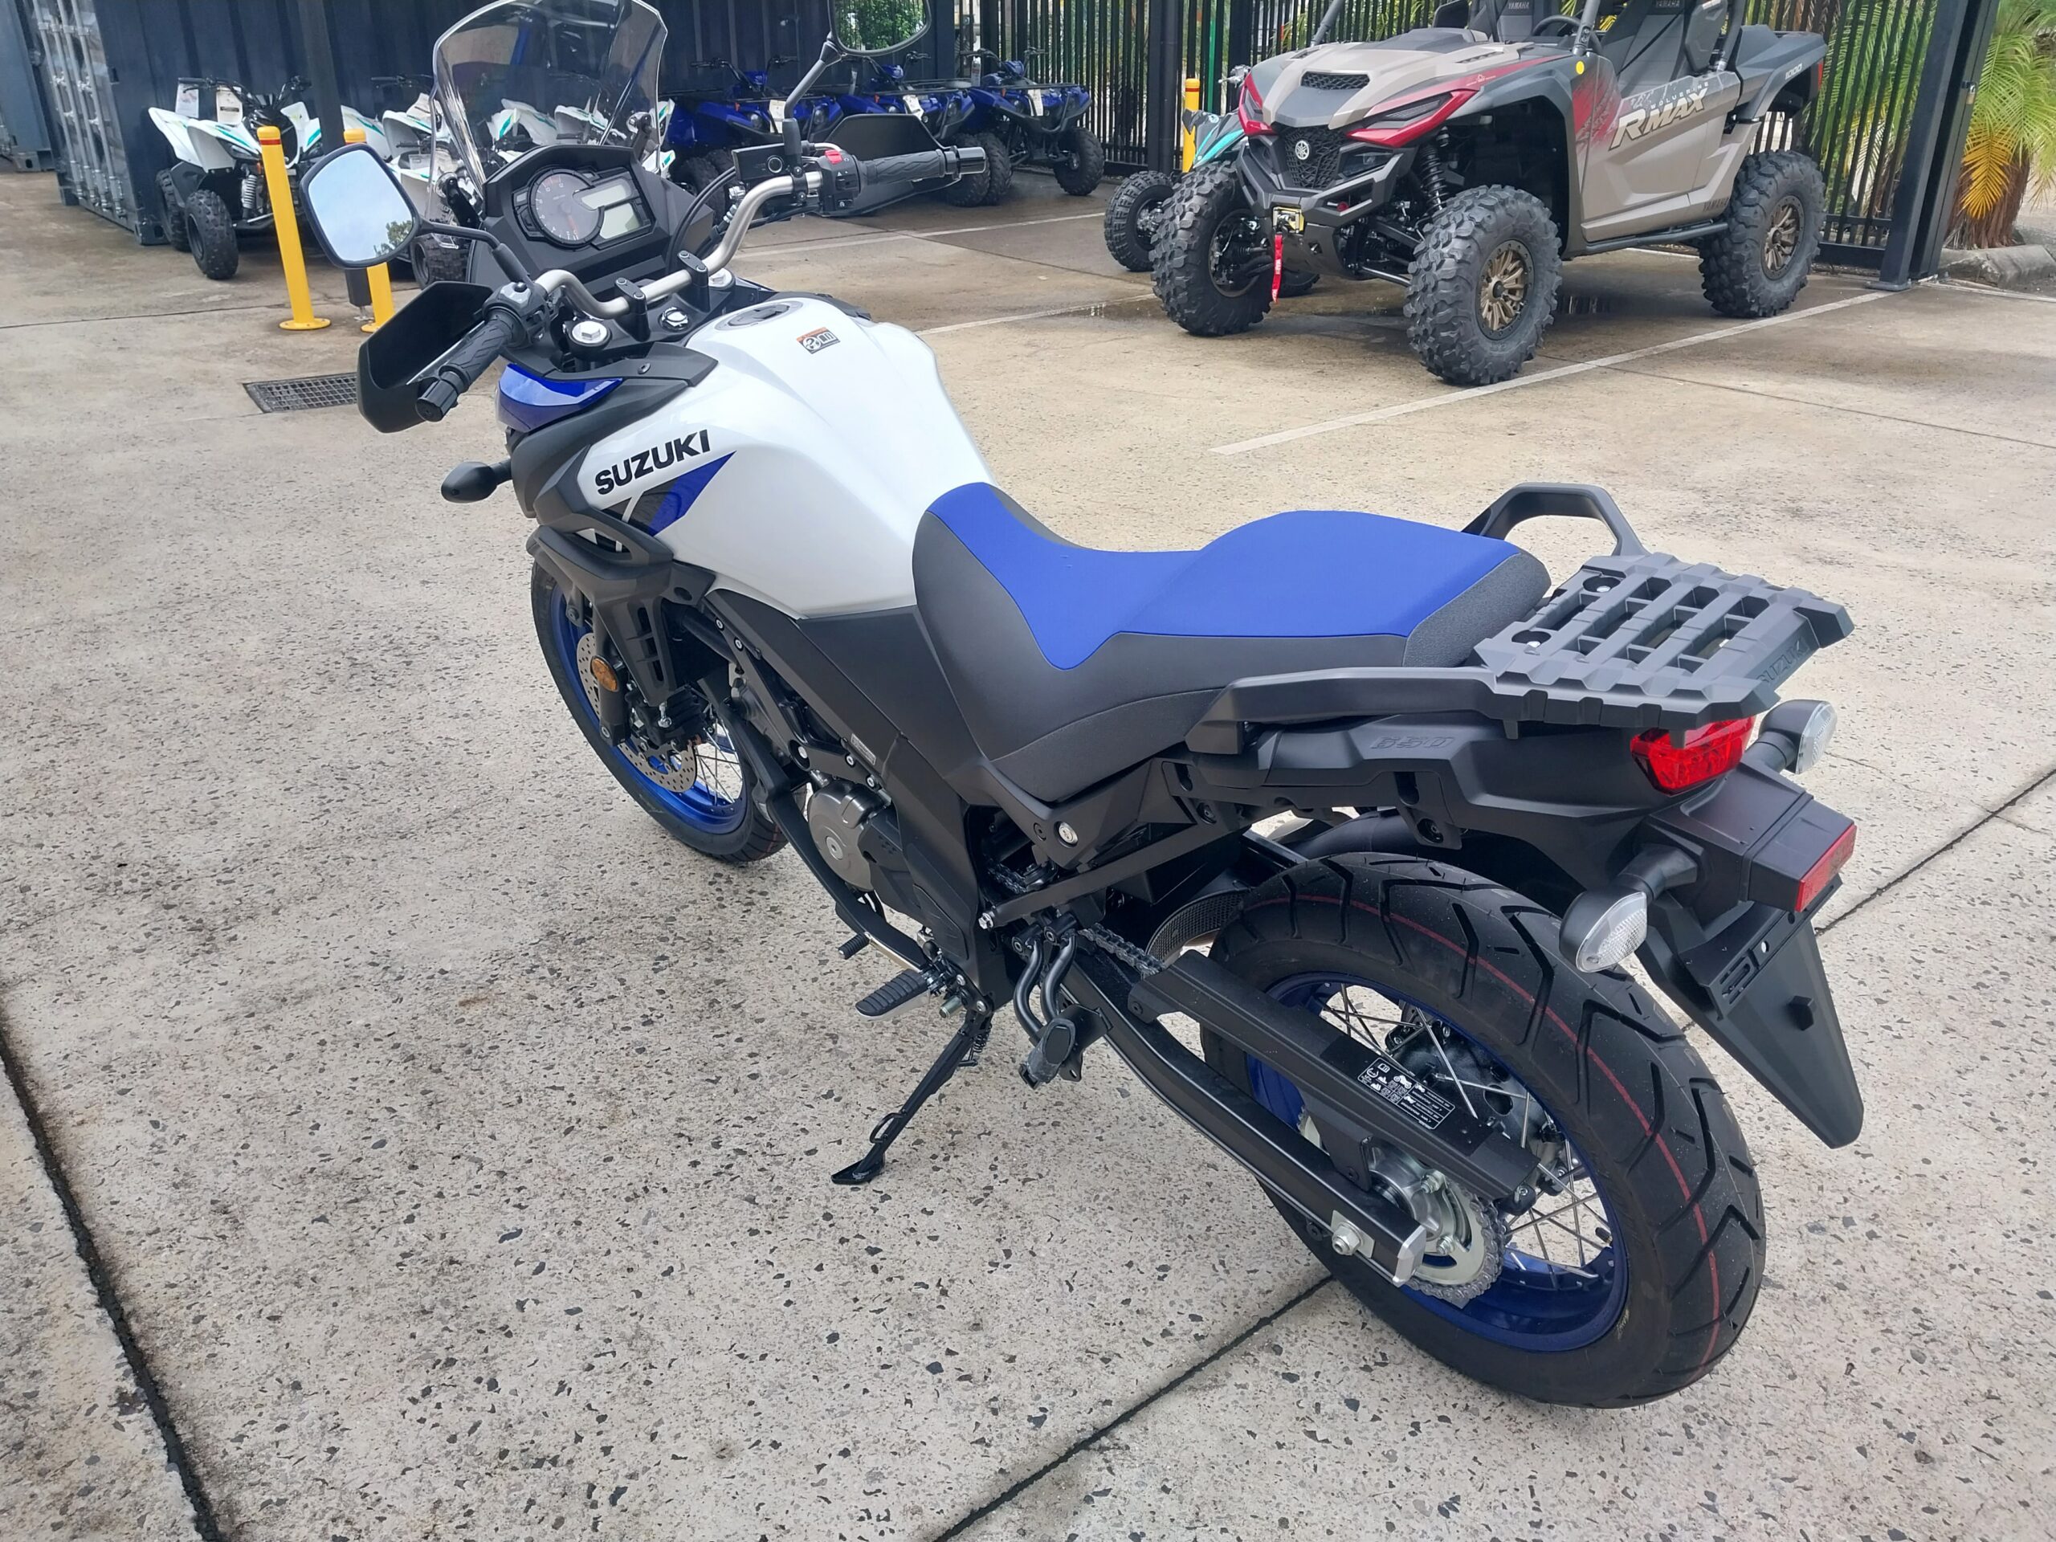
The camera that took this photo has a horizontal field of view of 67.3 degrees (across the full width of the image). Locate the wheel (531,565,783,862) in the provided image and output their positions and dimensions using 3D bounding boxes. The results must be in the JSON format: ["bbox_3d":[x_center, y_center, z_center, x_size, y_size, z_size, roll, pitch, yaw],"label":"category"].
[{"bbox_3d":[-0.611,-0.128,2.650,0.658,0.658,0.110,21,46,38],"label":"wheel"}]

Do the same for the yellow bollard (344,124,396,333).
[{"bbox_3d":[-3.169,-2.600,7.434,0.250,0.900,0.250,0,26,0],"label":"yellow bollard"}]

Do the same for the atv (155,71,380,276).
[{"bbox_3d":[-4.819,-3.805,9.717,1.160,1.120,1.830,-18,32,-32],"label":"atv"}]

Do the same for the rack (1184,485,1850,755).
[{"bbox_3d":[0.411,-0.100,1.251,0.400,0.145,0.440,-33,40,-31],"label":"rack"}]

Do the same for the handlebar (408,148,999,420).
[{"bbox_3d":[-0.417,-0.641,1.910,0.220,0.125,0.850,23,46,39],"label":"handlebar"}]

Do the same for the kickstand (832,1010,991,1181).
[{"bbox_3d":[-0.137,0.422,1.994,0.090,0.345,0.080,14,28,-48],"label":"kickstand"}]

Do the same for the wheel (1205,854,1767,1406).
[{"bbox_3d":[0.450,0.380,1.630,0.152,0.640,0.640,-33,40,-31],"label":"wheel"}]

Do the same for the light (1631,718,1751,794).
[{"bbox_3d":[0.512,-0.023,1.171,0.128,0.072,0.072,-32,39,-31],"label":"light"}]

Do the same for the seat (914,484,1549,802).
[{"bbox_3d":[0.167,-0.136,1.556,0.310,0.270,0.720,-32,39,-31],"label":"seat"}]

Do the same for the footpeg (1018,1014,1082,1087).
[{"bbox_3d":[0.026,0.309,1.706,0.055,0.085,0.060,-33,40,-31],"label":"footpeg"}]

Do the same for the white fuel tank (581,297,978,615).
[{"bbox_3d":[-0.254,-0.411,1.906,0.410,0.315,0.610,-32,39,-31],"label":"white fuel tank"}]

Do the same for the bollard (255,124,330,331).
[{"bbox_3d":[-3.594,-2.628,7.486,0.250,0.910,0.250,0,26,0],"label":"bollard"}]

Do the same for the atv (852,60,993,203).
[{"bbox_3d":[-1.231,-5.240,12.593,1.140,1.170,2.000,-18,32,-32],"label":"atv"}]

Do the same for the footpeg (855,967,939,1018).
[{"bbox_3d":[-0.154,0.277,1.900,0.108,0.036,0.046,-32,39,-31],"label":"footpeg"}]

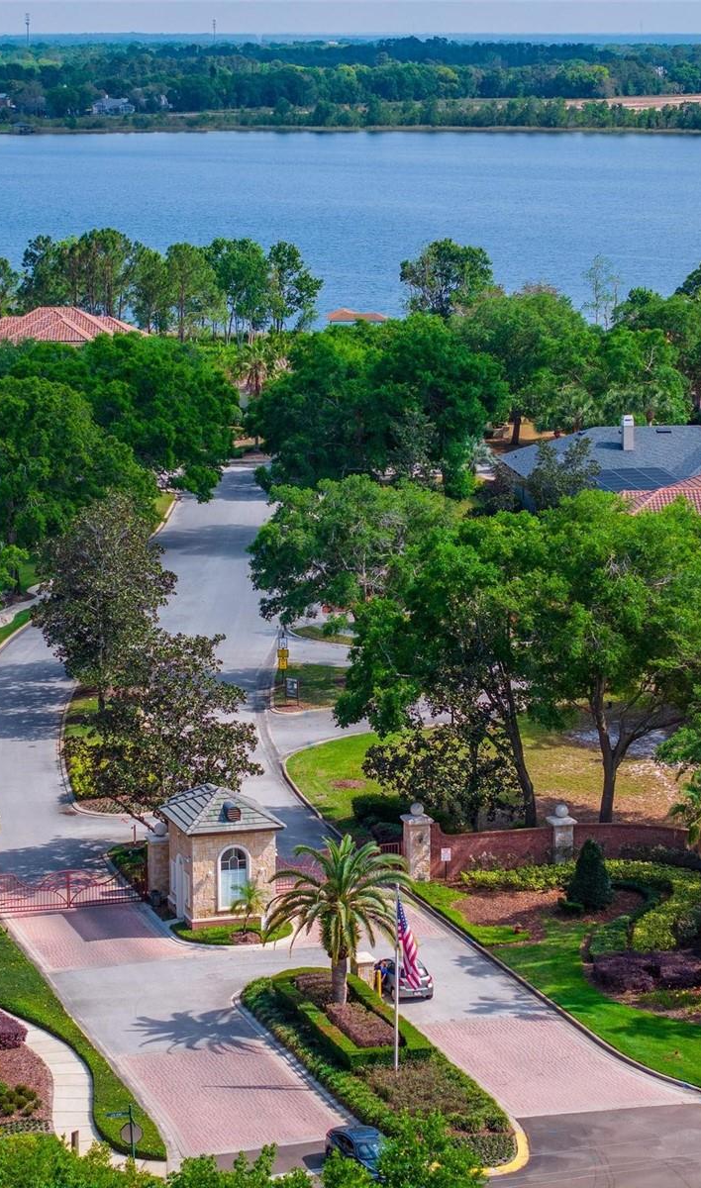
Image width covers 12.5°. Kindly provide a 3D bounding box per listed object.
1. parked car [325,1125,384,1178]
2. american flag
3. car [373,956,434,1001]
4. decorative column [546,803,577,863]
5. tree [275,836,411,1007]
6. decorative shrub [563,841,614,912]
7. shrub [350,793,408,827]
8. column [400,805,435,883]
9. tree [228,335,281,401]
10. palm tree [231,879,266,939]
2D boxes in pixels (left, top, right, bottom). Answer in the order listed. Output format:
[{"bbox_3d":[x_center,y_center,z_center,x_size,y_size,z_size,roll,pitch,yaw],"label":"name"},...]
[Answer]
[{"bbox_3d":[0.644,20.043,114.907,1.840,1.490,4.650,-5,11,-25],"label":"parked car"},{"bbox_3d":[2.436,14.485,133.123,1.100,3.889,0.500,0,10,0],"label":"american flag"},{"bbox_3d":[2.187,16.928,143.688,1.780,1.450,4.500,-3,11,-19],"label":"car"},{"bbox_3d":[11.041,12.561,167.112,1.350,3.455,1.350,-2,10,-10],"label":"decorative column"},{"bbox_3d":[-0.363,13.834,133.431,5.700,7.300,5.700,0,10,0],"label":"tree"},{"bbox_3d":[11.747,13.668,156.846,2.200,3.310,2.200,0,10,0],"label":"decorative shrub"},{"bbox_3d":[1.575,11.094,166.311,2.900,1.300,1.500,-3,10,-17],"label":"shrub"},{"bbox_3d":[3.249,11.902,154.564,1.300,3.780,1.300,-3,10,-17],"label":"column"},{"bbox_3d":[-10.827,-25.447,360.988,5.200,7.000,5.200,0,10,0],"label":"tree"},{"bbox_3d":[-4.692,14.218,145.237,1.550,2.450,1.550,0,10,0],"label":"palm tree"}]

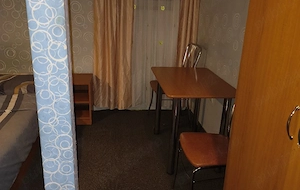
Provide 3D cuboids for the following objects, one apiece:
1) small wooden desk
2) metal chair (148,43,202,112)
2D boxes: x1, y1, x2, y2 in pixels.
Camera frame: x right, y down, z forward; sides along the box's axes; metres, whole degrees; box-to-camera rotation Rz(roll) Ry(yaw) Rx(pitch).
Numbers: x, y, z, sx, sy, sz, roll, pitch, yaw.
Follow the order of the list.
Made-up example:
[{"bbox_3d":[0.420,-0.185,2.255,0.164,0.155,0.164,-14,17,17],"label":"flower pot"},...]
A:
[{"bbox_3d":[0.366,0.203,2.660,0.617,0.728,1.035,0,17,-7],"label":"small wooden desk"},{"bbox_3d":[0.282,-0.121,3.362,0.534,0.924,0.441,-3,18,-14],"label":"metal chair"}]

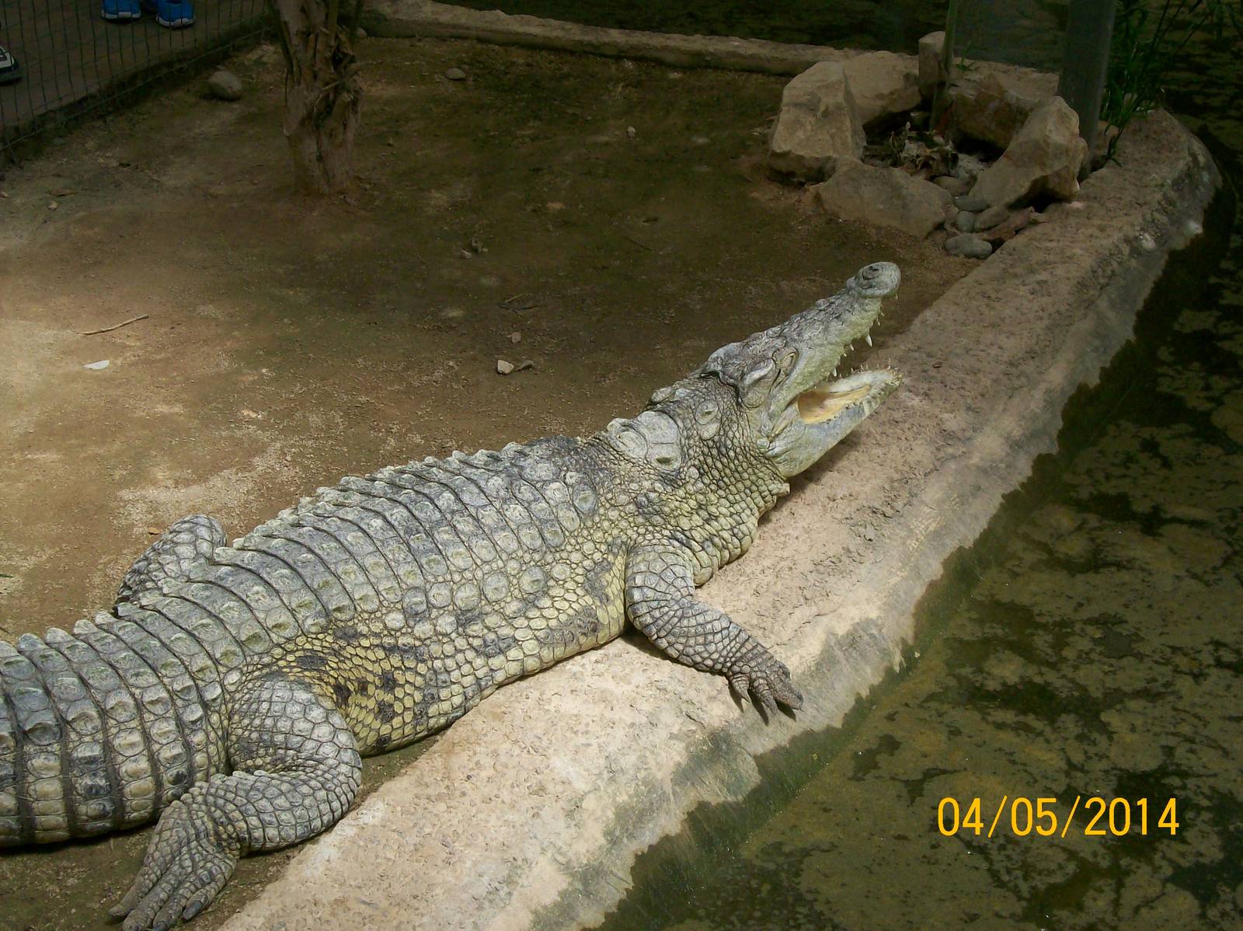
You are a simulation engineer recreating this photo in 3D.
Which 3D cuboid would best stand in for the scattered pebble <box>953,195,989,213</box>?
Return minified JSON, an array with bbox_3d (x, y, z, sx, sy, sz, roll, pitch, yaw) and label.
[{"bbox_3d":[0.756,-0.565,4.342,0.077,0.035,0.050,-1,29,0],"label":"scattered pebble"}]

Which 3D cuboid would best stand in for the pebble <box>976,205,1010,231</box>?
[{"bbox_3d":[0.787,-0.524,4.260,0.080,0.045,0.052,-22,36,-32],"label":"pebble"}]

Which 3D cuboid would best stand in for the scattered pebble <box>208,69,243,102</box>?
[{"bbox_3d":[-0.991,-0.951,5.031,0.092,0.075,0.088,-5,30,-9],"label":"scattered pebble"}]

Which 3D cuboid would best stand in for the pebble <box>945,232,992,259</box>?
[{"bbox_3d":[0.718,-0.454,4.155,0.100,0.047,0.068,3,30,7],"label":"pebble"}]

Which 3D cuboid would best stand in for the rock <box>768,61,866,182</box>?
[{"bbox_3d":[0.440,-0.771,4.513,0.205,0.250,0.150,5,30,10],"label":"rock"}]

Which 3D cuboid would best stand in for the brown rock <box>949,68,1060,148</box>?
[{"bbox_3d":[0.888,-0.828,4.659,0.250,0.140,0.180,10,31,17],"label":"brown rock"}]

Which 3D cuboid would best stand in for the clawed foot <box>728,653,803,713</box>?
[{"bbox_3d":[0.200,0.301,2.785,0.080,0.050,0.112,-20,35,-31],"label":"clawed foot"}]

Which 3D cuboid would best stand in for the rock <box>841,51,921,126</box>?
[{"bbox_3d":[0.620,-0.901,4.801,0.190,0.150,0.180,-4,30,-7],"label":"rock"}]

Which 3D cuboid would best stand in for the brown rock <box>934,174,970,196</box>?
[{"bbox_3d":[0.727,-0.616,4.423,0.080,0.045,0.060,4,30,9],"label":"brown rock"}]

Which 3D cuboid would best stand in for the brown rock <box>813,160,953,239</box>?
[{"bbox_3d":[0.556,-0.569,4.287,0.290,0.120,0.150,17,34,27],"label":"brown rock"}]

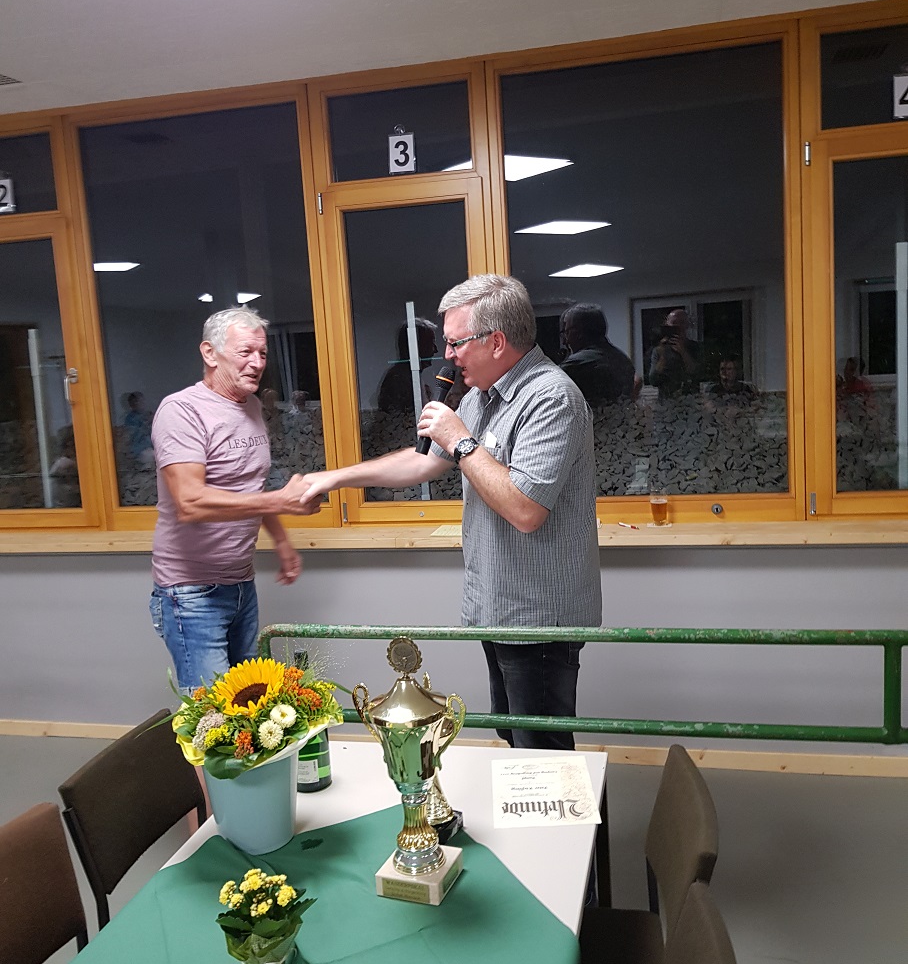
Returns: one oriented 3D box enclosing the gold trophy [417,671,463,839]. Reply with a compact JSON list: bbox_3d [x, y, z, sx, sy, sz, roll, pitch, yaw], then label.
[{"bbox_3d":[-0.040,0.525,1.763,0.100,0.325,0.100,2,10,35],"label":"gold trophy"}]

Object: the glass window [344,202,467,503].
[{"bbox_3d":[-0.168,-0.517,3.753,0.520,1.200,0.060,-2,9,14],"label":"glass window"}]

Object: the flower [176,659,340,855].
[{"bbox_3d":[-0.378,0.536,1.781,0.320,0.340,0.310,-6,8,-14],"label":"flower"}]

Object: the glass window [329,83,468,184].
[{"bbox_3d":[-0.217,-1.395,3.635,0.585,0.335,0.050,-2,8,14],"label":"glass window"}]

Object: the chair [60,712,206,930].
[{"bbox_3d":[-0.521,1.005,2.098,0.540,0.820,0.470,-2,8,14],"label":"chair"}]

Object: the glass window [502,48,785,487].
[{"bbox_3d":[0.734,-0.756,3.501,1.025,1.645,0.060,-2,9,14],"label":"glass window"}]

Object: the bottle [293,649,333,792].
[{"bbox_3d":[-0.324,0.518,1.998,0.085,0.307,0.085,-2,9,14],"label":"bottle"}]

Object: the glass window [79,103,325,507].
[{"bbox_3d":[-1.080,-0.720,3.937,1.028,1.650,0.060,-2,9,14],"label":"glass window"}]

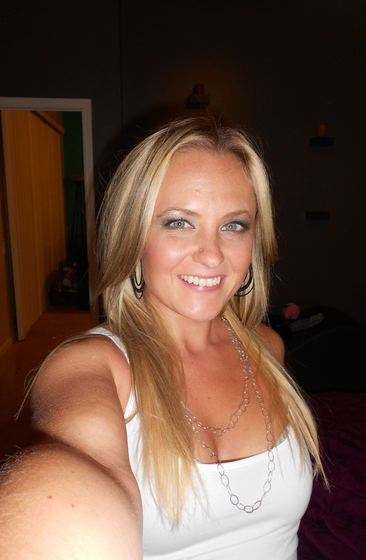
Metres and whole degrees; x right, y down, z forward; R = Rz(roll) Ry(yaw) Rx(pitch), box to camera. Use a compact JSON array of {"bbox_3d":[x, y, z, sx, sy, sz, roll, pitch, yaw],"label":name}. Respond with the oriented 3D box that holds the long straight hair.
[{"bbox_3d":[0.027,0.040,0.600,0.275,0.495,0.250,-1,10,-14],"label":"long straight hair"}]

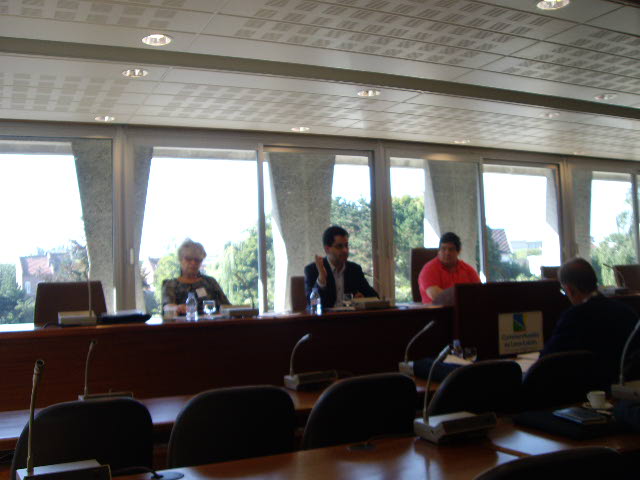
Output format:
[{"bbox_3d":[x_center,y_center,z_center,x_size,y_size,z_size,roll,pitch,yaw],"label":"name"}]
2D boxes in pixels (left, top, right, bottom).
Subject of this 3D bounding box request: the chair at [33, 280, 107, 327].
[{"bbox_3d":[-1.577,0.765,4.507,0.480,0.970,0.560,-1,-2,-24],"label":"chair"}]

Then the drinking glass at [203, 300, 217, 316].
[{"bbox_3d":[-0.722,0.460,4.594,0.080,0.112,0.080,0,-2,-26],"label":"drinking glass"}]

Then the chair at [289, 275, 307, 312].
[{"bbox_3d":[0.088,0.756,5.292,0.480,0.970,0.560,-1,-2,-24],"label":"chair"}]

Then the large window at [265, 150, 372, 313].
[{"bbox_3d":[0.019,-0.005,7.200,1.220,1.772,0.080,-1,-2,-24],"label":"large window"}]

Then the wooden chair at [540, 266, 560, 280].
[{"bbox_3d":[2.330,0.723,6.254,0.480,0.970,0.560,-1,-2,-24],"label":"wooden chair"}]

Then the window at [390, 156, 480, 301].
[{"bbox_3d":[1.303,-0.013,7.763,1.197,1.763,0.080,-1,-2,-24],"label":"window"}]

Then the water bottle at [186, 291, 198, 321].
[{"bbox_3d":[-0.806,0.423,4.433,0.062,0.178,0.062,0,-2,-26],"label":"water bottle"}]

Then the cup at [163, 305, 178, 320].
[{"bbox_3d":[-0.930,0.448,4.383,0.082,0.090,0.082,-1,-2,-24],"label":"cup"}]

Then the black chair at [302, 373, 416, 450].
[{"bbox_3d":[0.056,0.974,2.912,0.480,0.890,0.570,0,-2,-26],"label":"black chair"}]

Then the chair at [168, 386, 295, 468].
[{"bbox_3d":[-0.406,0.970,2.677,0.480,0.890,0.570,0,-2,-26],"label":"chair"}]

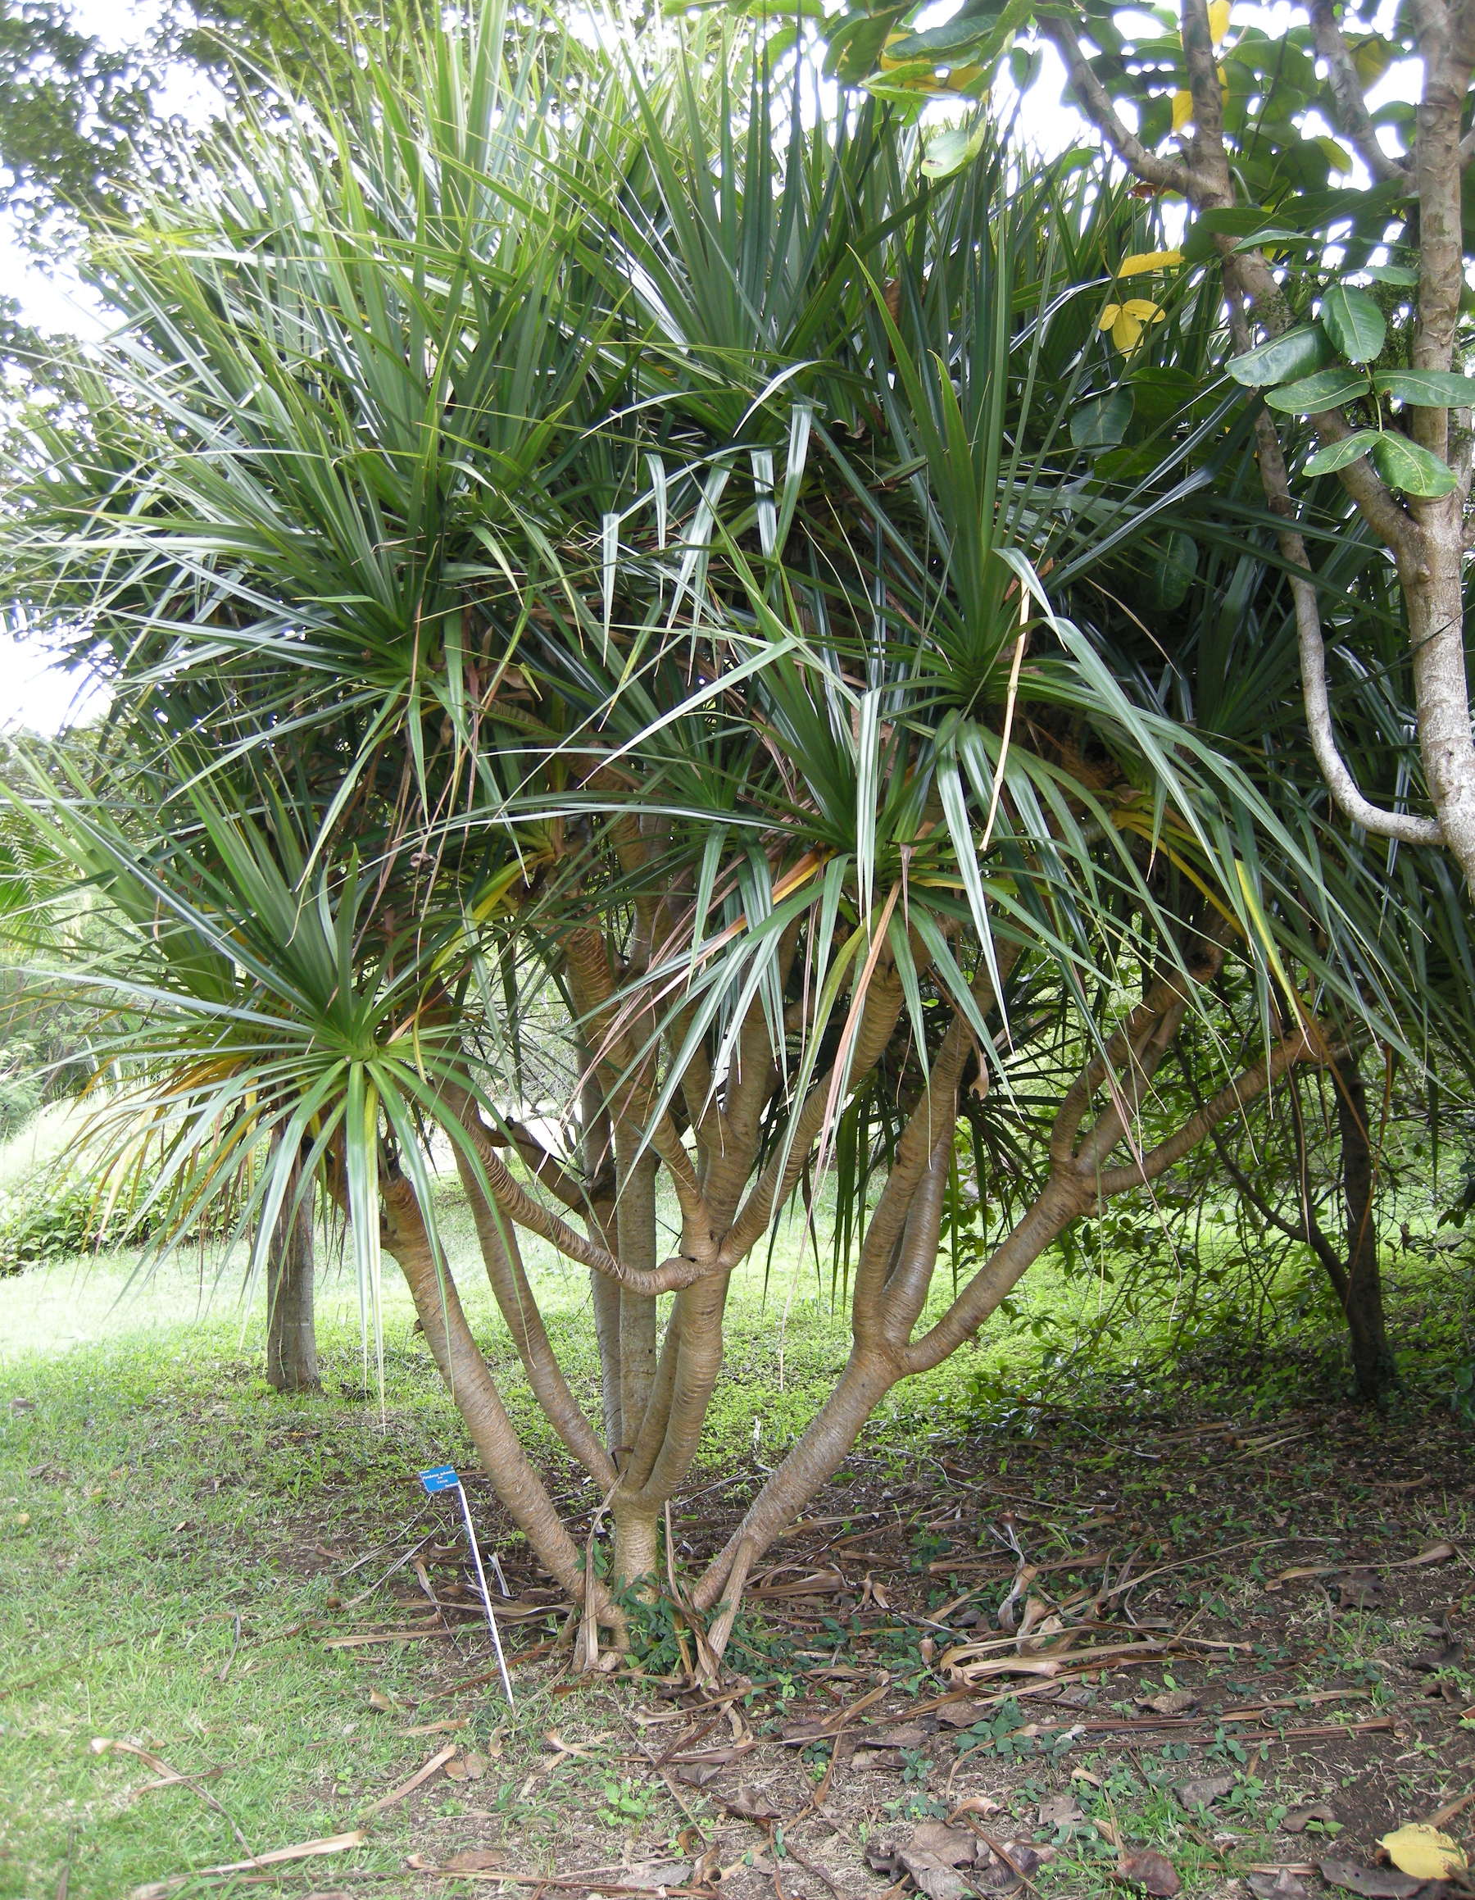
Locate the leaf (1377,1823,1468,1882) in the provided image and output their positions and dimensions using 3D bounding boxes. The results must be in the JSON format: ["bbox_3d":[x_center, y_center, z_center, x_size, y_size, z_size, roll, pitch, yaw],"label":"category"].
[{"bbox_3d":[1.278,1.680,3.703,0.159,0.060,0.128,-1,-3,19],"label":"leaf"}]

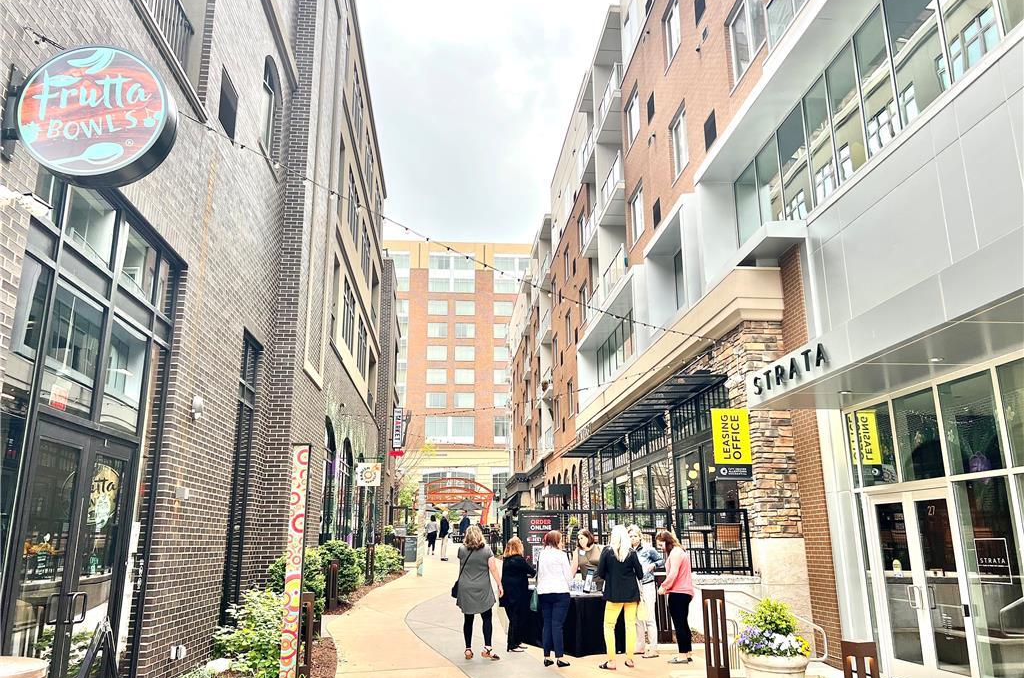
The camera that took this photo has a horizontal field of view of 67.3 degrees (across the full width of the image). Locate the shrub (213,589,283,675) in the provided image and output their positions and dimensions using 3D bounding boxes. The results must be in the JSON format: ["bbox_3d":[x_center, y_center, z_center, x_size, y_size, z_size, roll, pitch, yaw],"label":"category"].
[{"bbox_3d":[-2.968,3.346,8.796,0.800,0.880,0.820,1,-15,-5],"label":"shrub"}]

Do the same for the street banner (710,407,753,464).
[{"bbox_3d":[3.596,1.625,12.580,0.620,0.950,0.040,1,-15,-5],"label":"street banner"}]

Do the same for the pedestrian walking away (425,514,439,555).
[{"bbox_3d":[-3.354,8.242,32.168,0.480,1.630,0.360,1,-15,-5],"label":"pedestrian walking away"}]

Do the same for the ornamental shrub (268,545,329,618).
[{"bbox_3d":[-3.123,3.654,11.196,0.920,1.180,0.930,1,-15,-5],"label":"ornamental shrub"}]

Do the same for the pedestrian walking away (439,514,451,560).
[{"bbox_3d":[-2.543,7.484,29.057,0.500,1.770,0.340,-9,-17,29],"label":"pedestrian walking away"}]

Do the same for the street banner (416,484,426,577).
[{"bbox_3d":[-2.462,5.114,20.750,0.160,2.423,0.140,1,-15,-5],"label":"street banner"}]

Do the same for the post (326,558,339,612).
[{"bbox_3d":[-3.597,4.967,15.454,0.180,0.980,0.180,1,-15,-5],"label":"post"}]

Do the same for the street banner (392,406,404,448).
[{"bbox_3d":[-4.913,3.870,33.219,0.400,1.799,0.170,1,-15,-5],"label":"street banner"}]

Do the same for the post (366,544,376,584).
[{"bbox_3d":[-3.384,5.390,18.413,0.160,0.908,0.160,-10,-18,34],"label":"post"}]

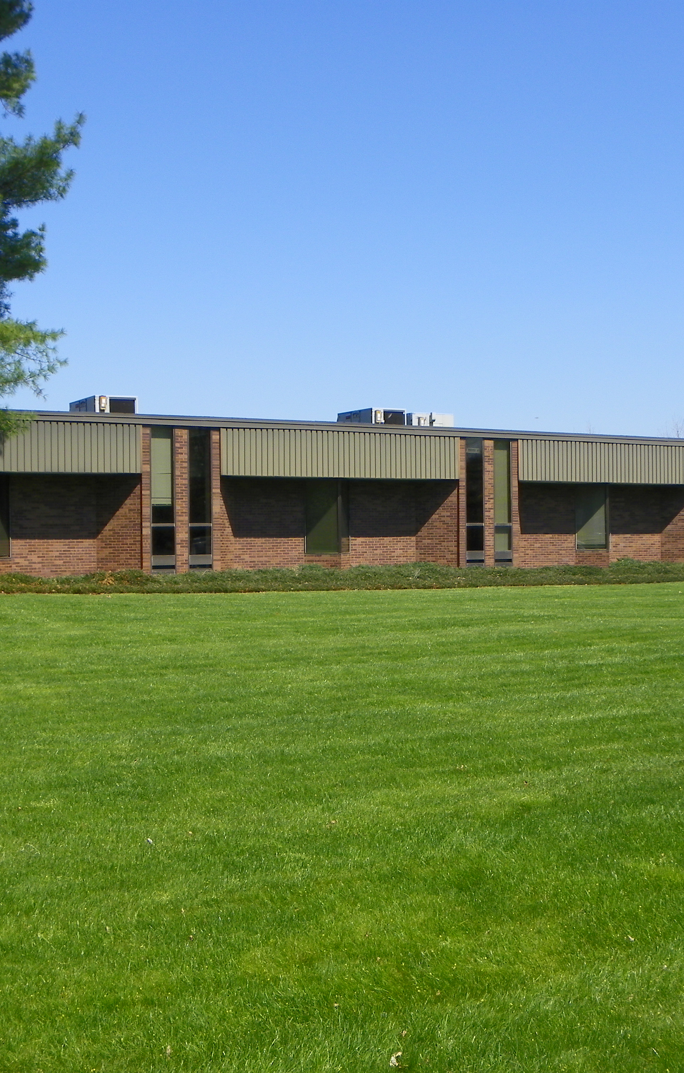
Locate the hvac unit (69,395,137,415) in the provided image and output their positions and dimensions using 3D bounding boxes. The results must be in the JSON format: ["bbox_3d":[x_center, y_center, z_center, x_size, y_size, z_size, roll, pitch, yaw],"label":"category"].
[{"bbox_3d":[-6.450,-3.228,36.938,1.220,0.930,1.971,0,0,-31],"label":"hvac unit"}]

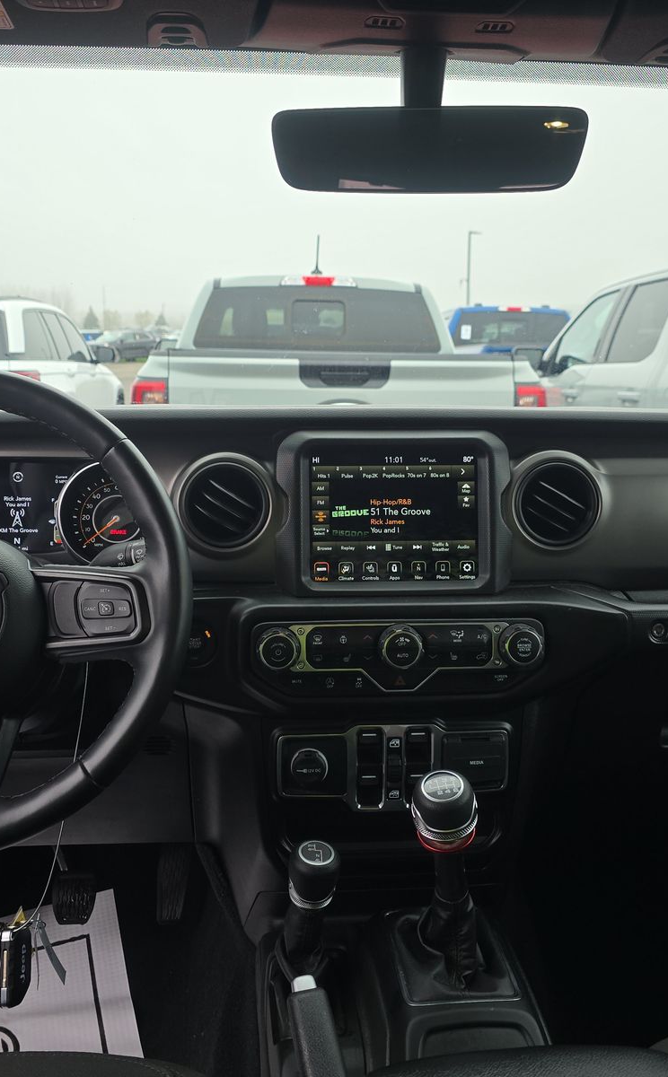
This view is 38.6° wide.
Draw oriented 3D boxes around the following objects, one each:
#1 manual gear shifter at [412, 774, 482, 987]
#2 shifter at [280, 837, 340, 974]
[{"bbox_3d":[0.099,0.306,0.858,0.058,0.224,0.075,-5,27,-4],"label":"manual gear shifter"},{"bbox_3d":[-0.021,0.340,0.903,0.049,0.142,0.056,-1,26,-5],"label":"shifter"}]

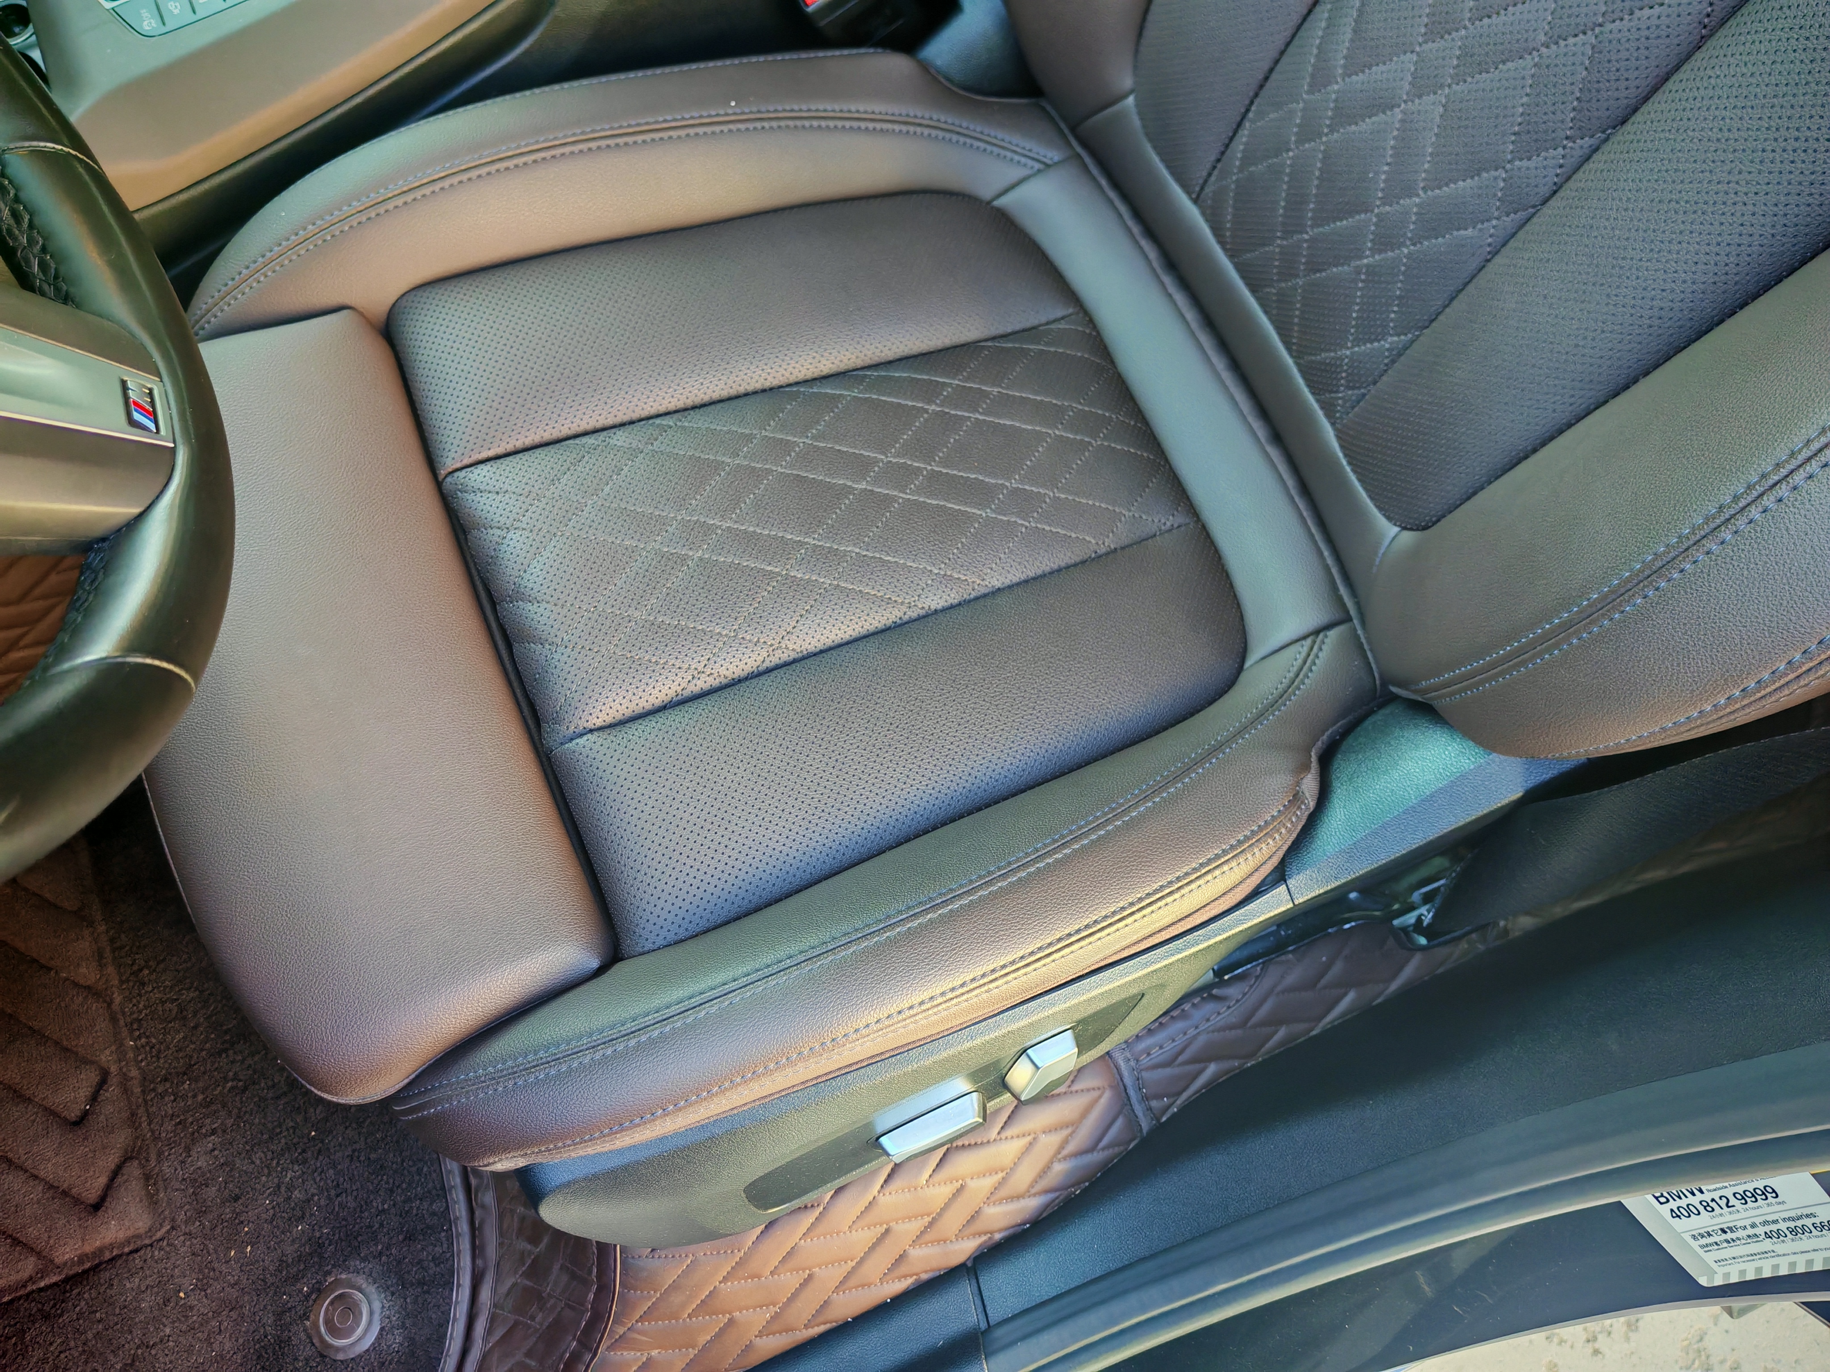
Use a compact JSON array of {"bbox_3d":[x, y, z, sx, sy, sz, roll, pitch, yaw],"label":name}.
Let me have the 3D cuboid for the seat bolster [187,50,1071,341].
[{"bbox_3d":[-0.129,-0.258,0.734,0.500,0.100,0.098,-18,71,-24],"label":"seat bolster"}]

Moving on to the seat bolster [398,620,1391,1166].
[{"bbox_3d":[0.028,0.089,0.608,0.504,0.105,0.103,-18,71,-24],"label":"seat bolster"}]

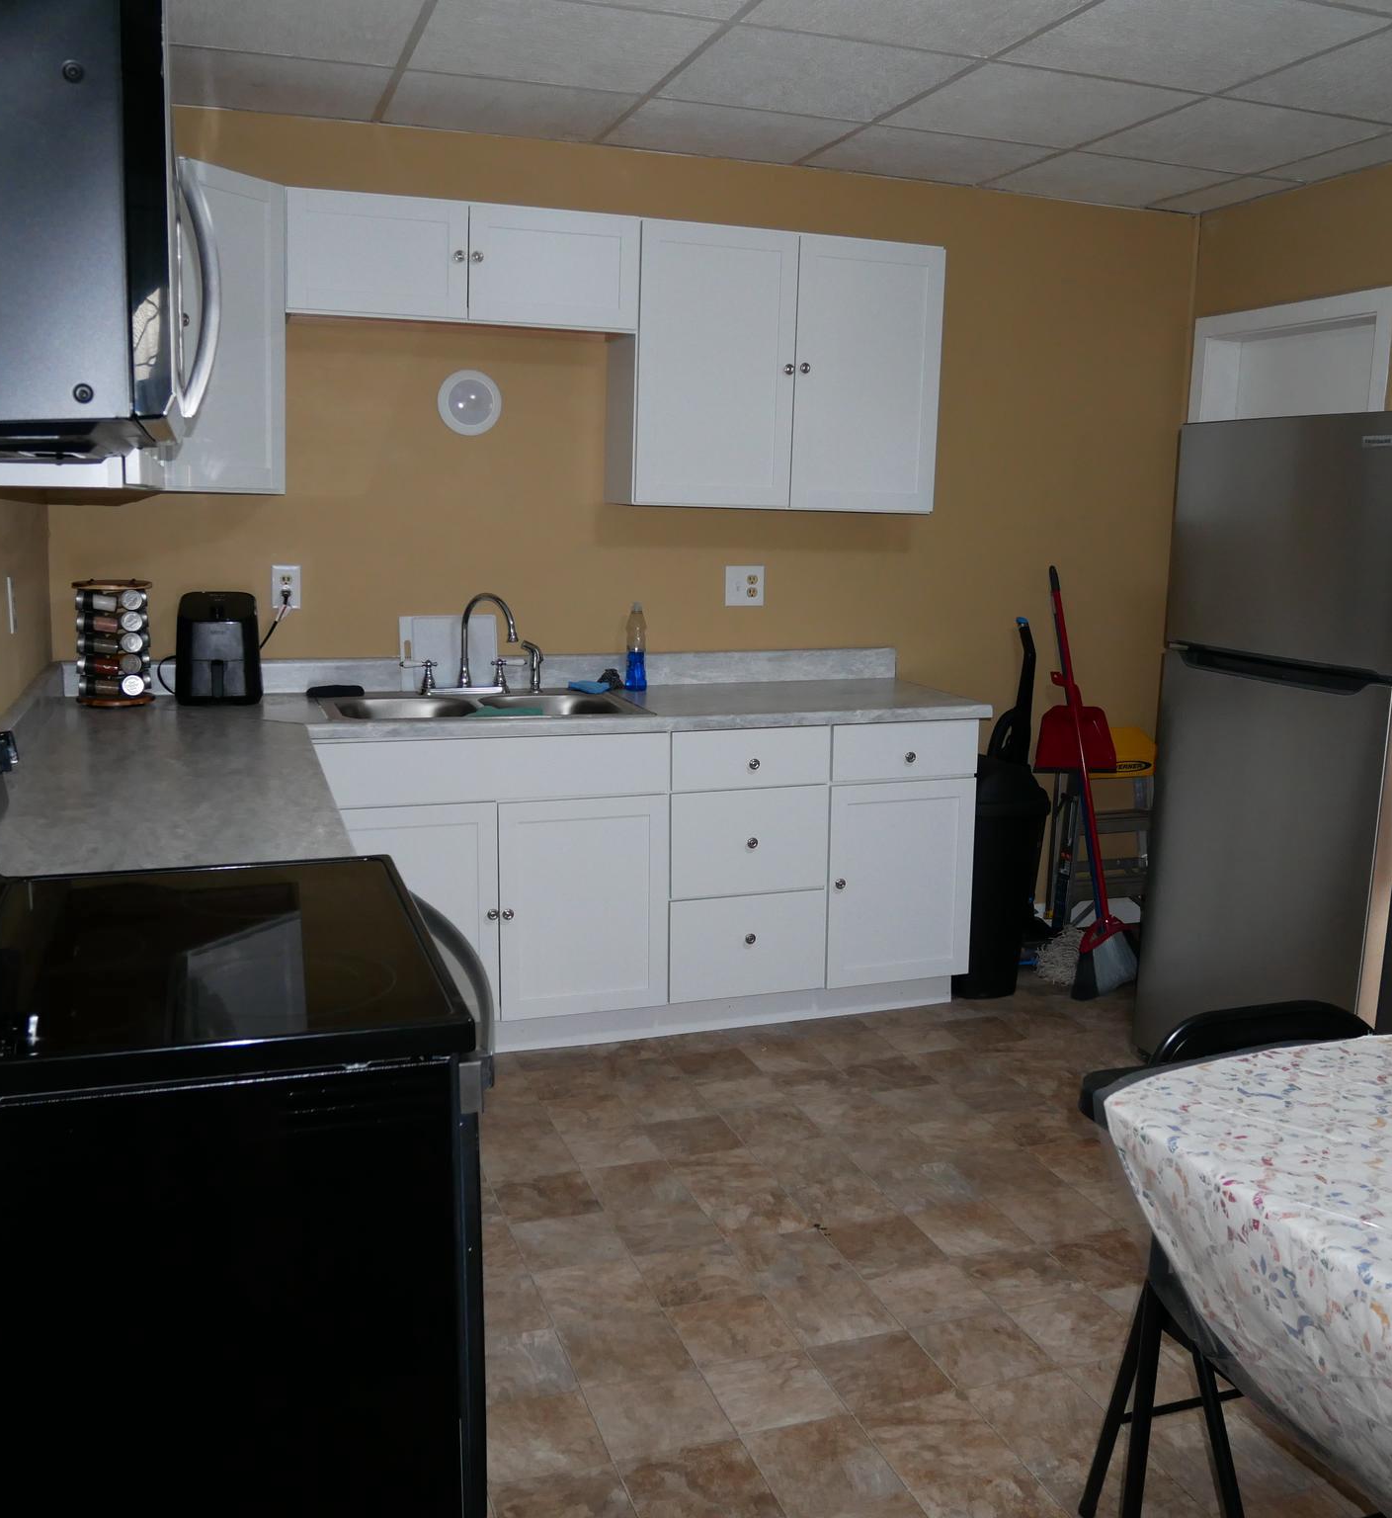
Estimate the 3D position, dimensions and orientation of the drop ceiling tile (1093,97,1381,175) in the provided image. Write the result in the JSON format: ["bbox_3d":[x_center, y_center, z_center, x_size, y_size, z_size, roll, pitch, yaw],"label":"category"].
[{"bbox_3d":[1.435,-1.666,3.750,0.609,0.018,0.596,-2,11,-19],"label":"drop ceiling tile"}]

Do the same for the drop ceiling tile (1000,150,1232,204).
[{"bbox_3d":[1.256,-1.763,4.261,0.607,0.018,0.494,-2,11,-19],"label":"drop ceiling tile"}]

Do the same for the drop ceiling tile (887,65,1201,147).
[{"bbox_3d":[0.857,-1.654,3.563,0.596,0.020,0.575,-2,11,-19],"label":"drop ceiling tile"}]

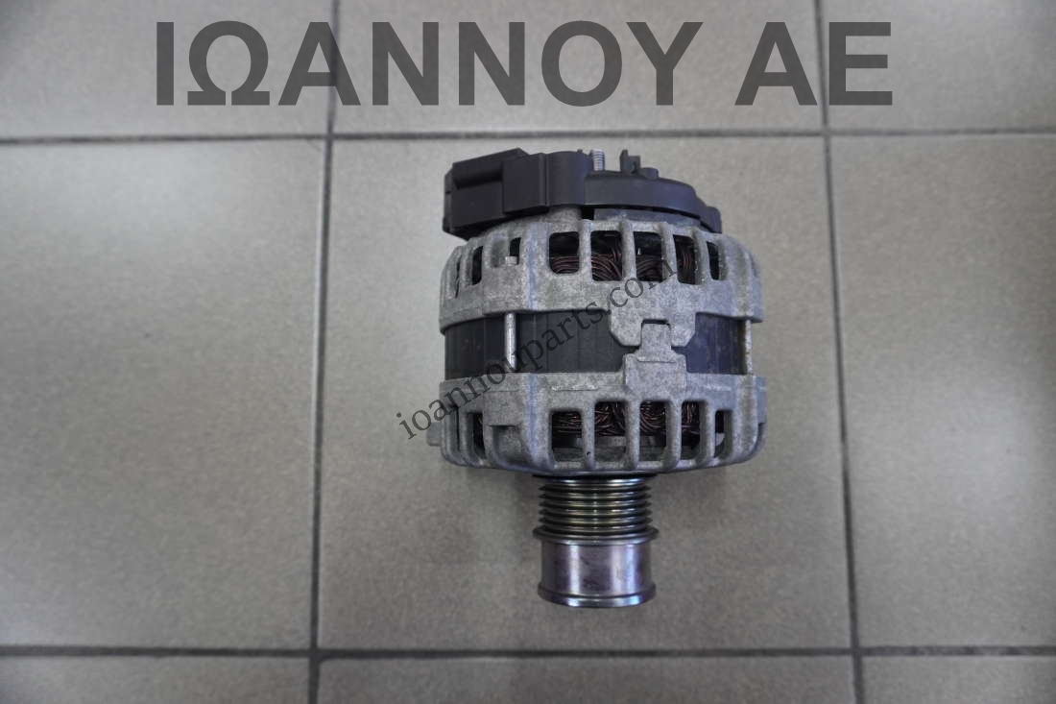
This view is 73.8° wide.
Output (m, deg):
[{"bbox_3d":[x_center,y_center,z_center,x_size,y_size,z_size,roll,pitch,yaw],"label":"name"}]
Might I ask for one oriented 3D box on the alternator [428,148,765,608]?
[{"bbox_3d":[0.030,0.011,0.332,0.160,0.157,0.198,0,83,0],"label":"alternator"}]

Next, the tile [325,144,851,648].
[{"bbox_3d":[0.031,0.019,0.415,0.298,0.009,0.298,0,83,0],"label":"tile"}]

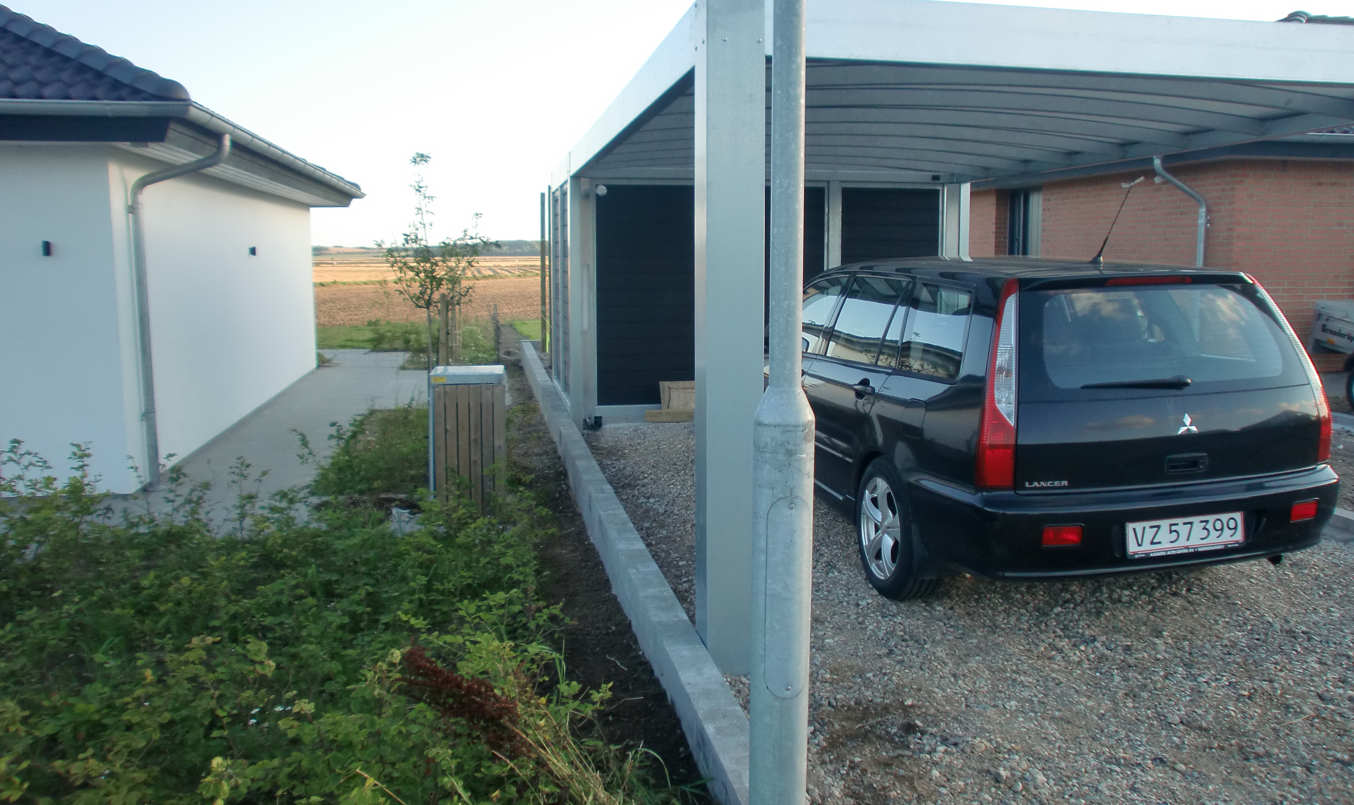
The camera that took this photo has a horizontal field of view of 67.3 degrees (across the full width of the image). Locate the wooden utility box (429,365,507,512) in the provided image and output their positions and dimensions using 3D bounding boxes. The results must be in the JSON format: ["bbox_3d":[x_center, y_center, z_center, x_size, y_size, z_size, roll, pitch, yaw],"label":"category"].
[{"bbox_3d":[-1.419,0.251,6.983,0.480,0.940,0.480,-1,9,-10],"label":"wooden utility box"}]

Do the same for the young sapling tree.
[{"bbox_3d":[-1.985,-0.797,8.517,0.900,2.500,0.850,-1,9,-10],"label":"young sapling tree"}]

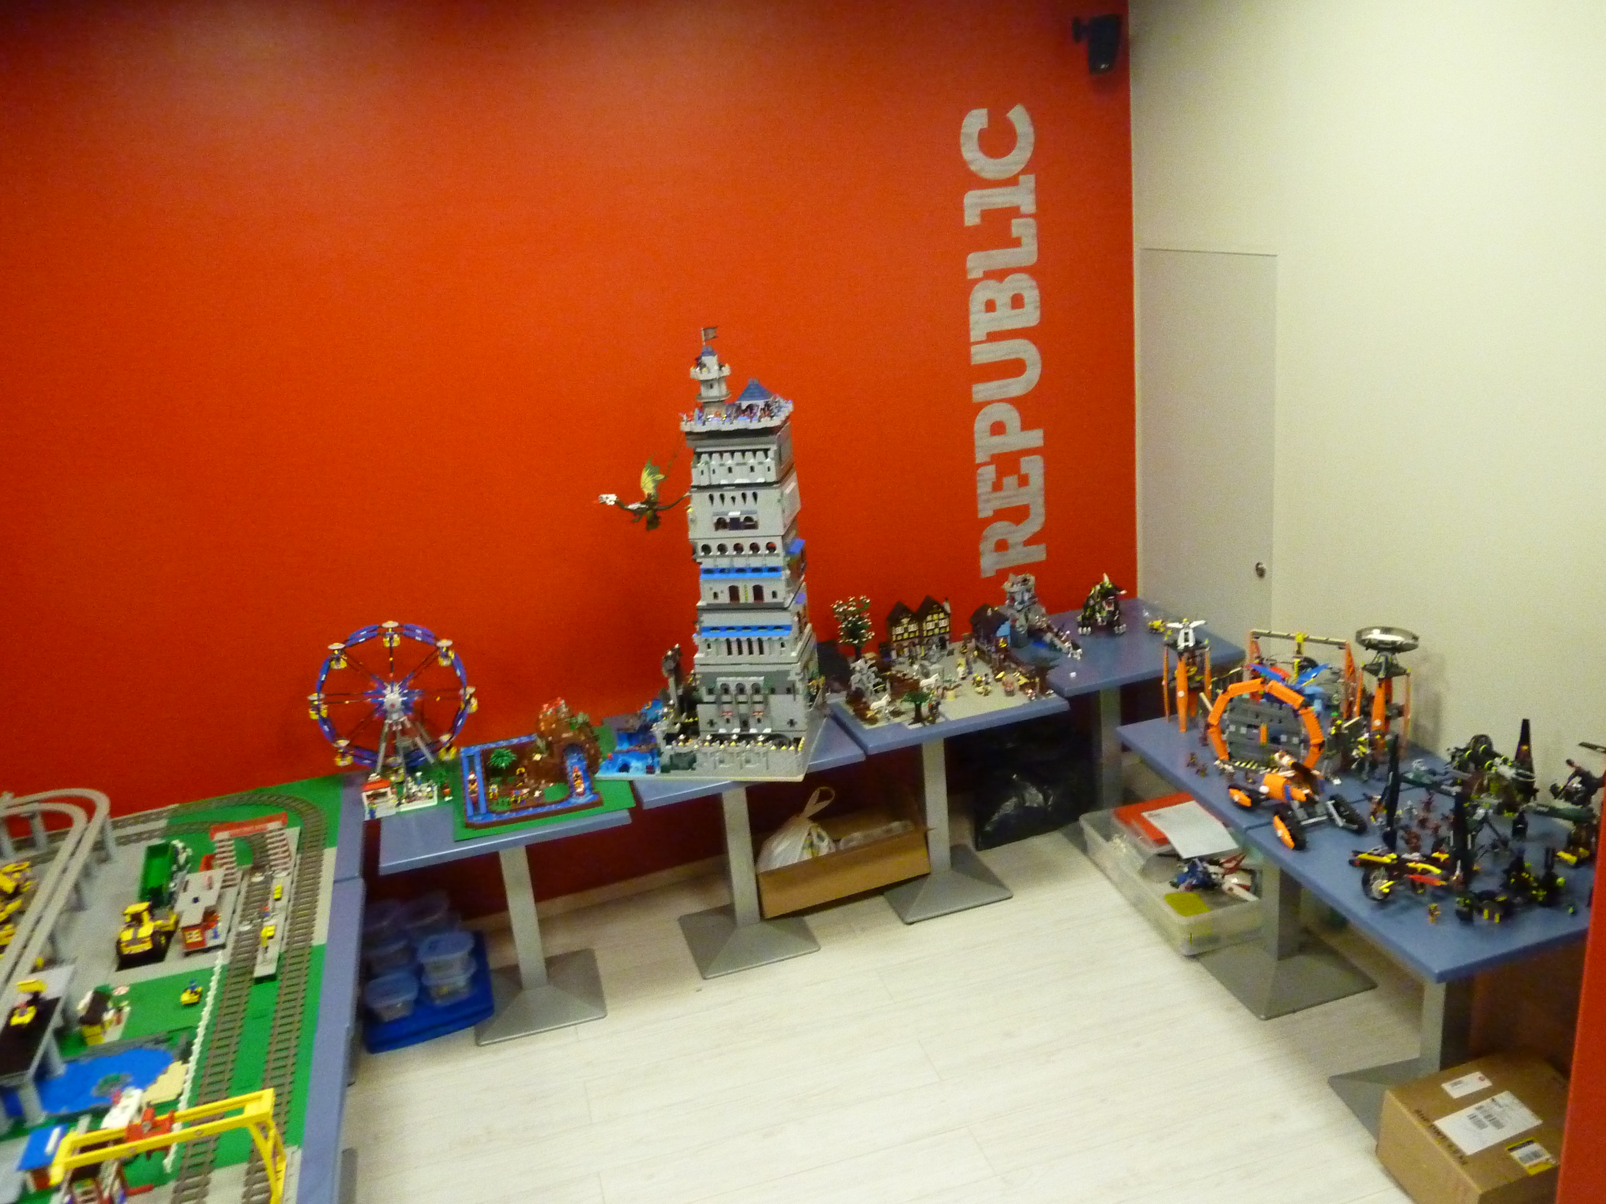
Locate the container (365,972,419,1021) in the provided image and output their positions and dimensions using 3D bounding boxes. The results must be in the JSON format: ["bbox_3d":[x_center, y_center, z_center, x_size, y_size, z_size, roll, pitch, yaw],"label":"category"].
[{"bbox_3d":[-1.304,1.267,3.988,0.167,0.076,0.151,-10,19,-13],"label":"container"}]

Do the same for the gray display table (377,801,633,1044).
[{"bbox_3d":[-0.880,0.926,3.943,0.692,0.757,0.687,-10,19,-13],"label":"gray display table"}]

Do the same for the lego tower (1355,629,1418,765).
[{"bbox_3d":[1.583,0.251,3.426,0.151,0.353,0.151,3,21,25],"label":"lego tower"}]

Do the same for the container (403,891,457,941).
[{"bbox_3d":[-1.262,1.060,4.237,0.167,0.081,0.151,-10,19,-13],"label":"container"}]

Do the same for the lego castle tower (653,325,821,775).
[{"bbox_3d":[-0.223,-0.152,3.719,0.444,1.288,0.444,-1,19,15],"label":"lego castle tower"}]

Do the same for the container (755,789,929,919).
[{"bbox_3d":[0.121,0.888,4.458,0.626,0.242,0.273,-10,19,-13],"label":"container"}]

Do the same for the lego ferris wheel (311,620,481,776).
[{"bbox_3d":[-1.244,0.318,3.828,0.475,0.535,0.222,-11,19,-15],"label":"lego ferris wheel"}]

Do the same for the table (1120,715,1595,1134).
[{"bbox_3d":[1.487,0.868,3.375,0.677,0.757,1.341,-10,19,-13],"label":"table"}]

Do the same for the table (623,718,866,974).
[{"bbox_3d":[-0.190,0.782,4.153,0.680,0.757,0.687,-10,19,-13],"label":"table"}]

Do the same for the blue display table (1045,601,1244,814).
[{"bbox_3d":[1.139,0.497,4.699,0.700,0.752,0.700,-10,19,-15],"label":"blue display table"}]

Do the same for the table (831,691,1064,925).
[{"bbox_3d":[0.473,0.646,4.348,0.677,0.757,0.687,-10,19,-13],"label":"table"}]

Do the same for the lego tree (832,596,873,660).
[{"bbox_3d":[0.177,0.102,4.332,0.146,0.237,0.141,-5,19,2],"label":"lego tree"}]

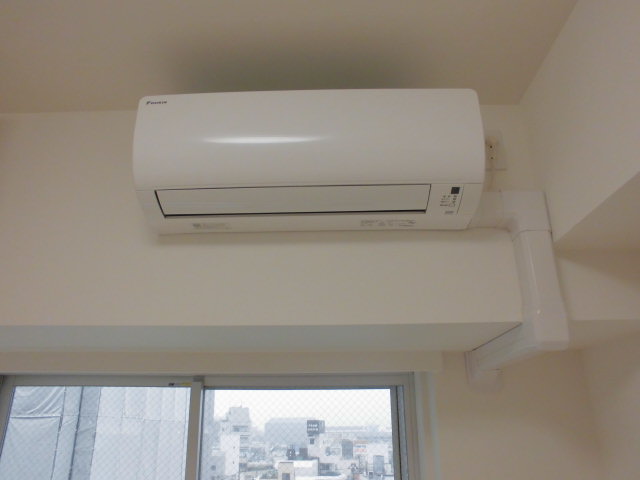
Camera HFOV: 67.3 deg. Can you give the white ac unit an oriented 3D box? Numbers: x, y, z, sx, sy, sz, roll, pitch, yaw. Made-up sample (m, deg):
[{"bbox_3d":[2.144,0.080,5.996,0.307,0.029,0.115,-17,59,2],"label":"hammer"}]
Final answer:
[{"bbox_3d":[-0.024,-0.189,1.167,0.775,0.284,0.203,-1,-22,1],"label":"white ac unit"}]

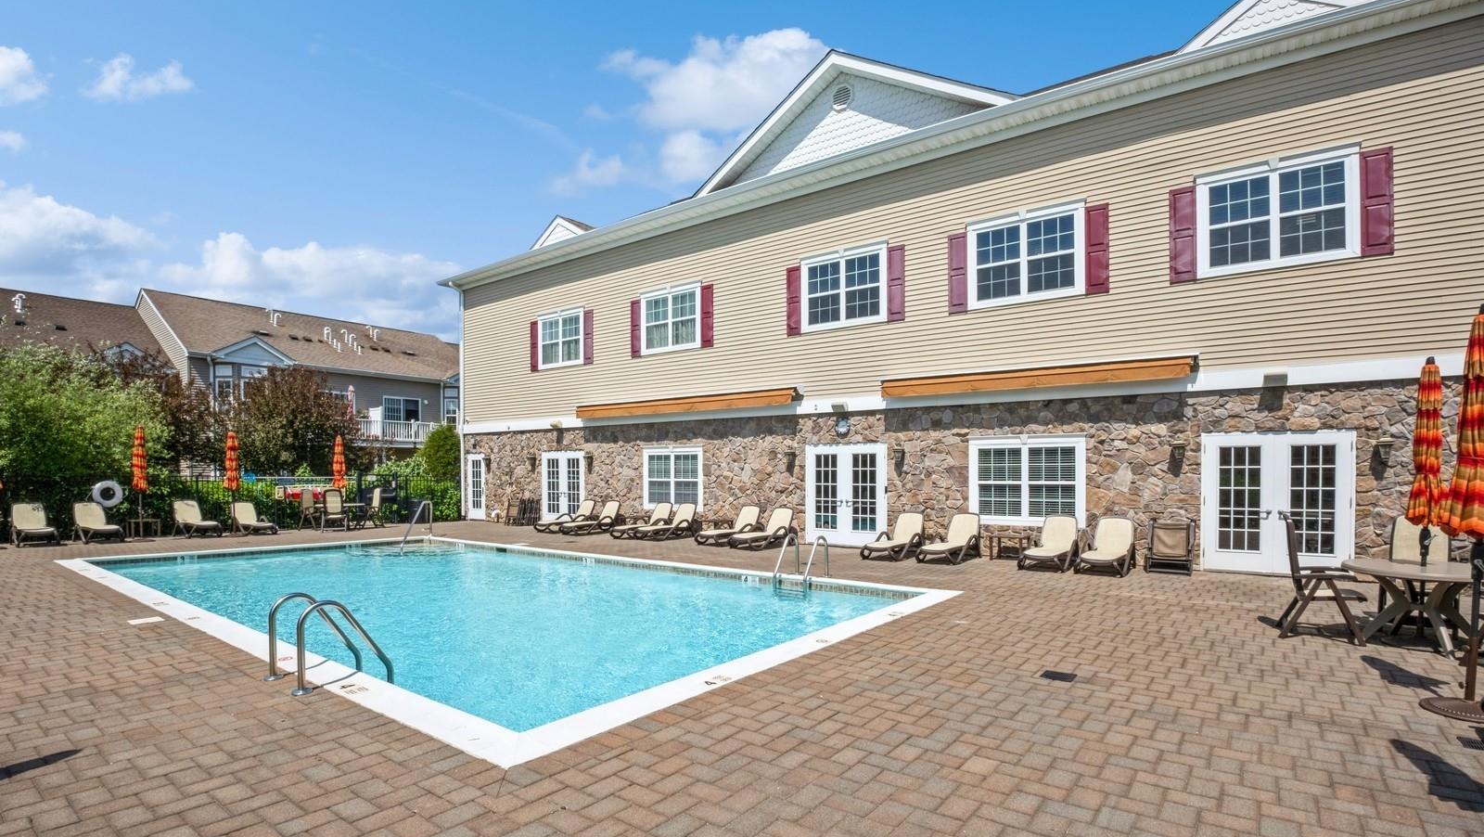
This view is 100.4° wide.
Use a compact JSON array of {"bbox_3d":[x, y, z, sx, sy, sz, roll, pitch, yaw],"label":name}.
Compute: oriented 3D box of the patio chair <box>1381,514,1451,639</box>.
[{"bbox_3d":[6.780,1.535,6.200,0.610,1.100,0.660,-4,-6,44],"label":"patio chair"}]

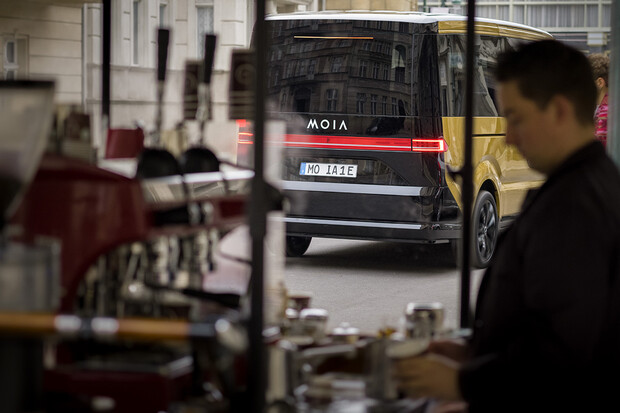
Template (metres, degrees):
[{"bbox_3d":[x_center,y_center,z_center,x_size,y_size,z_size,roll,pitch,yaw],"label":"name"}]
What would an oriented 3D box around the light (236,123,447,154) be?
[{"bbox_3d":[0.209,-0.548,13.267,1.940,0.115,0.200,3,4,23],"label":"light"}]

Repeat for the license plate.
[{"bbox_3d":[0.155,-0.310,13.168,0.520,0.110,0.020,3,-10,23],"label":"license plate"}]

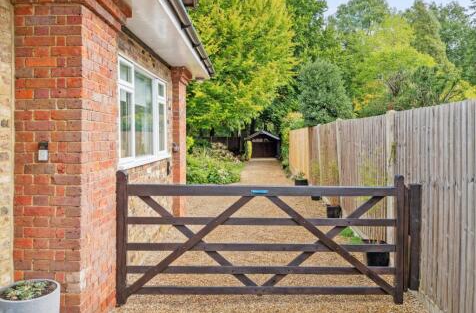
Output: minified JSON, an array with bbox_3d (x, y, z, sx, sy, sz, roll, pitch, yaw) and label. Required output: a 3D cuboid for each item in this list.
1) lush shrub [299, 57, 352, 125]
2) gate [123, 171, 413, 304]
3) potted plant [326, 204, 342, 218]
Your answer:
[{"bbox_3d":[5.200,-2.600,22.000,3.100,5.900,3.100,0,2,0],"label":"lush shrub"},{"bbox_3d":[0.325,0.785,3.570,2.880,1.230,0.130,0,1,-3],"label":"gate"},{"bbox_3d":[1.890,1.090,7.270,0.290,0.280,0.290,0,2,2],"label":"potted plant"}]

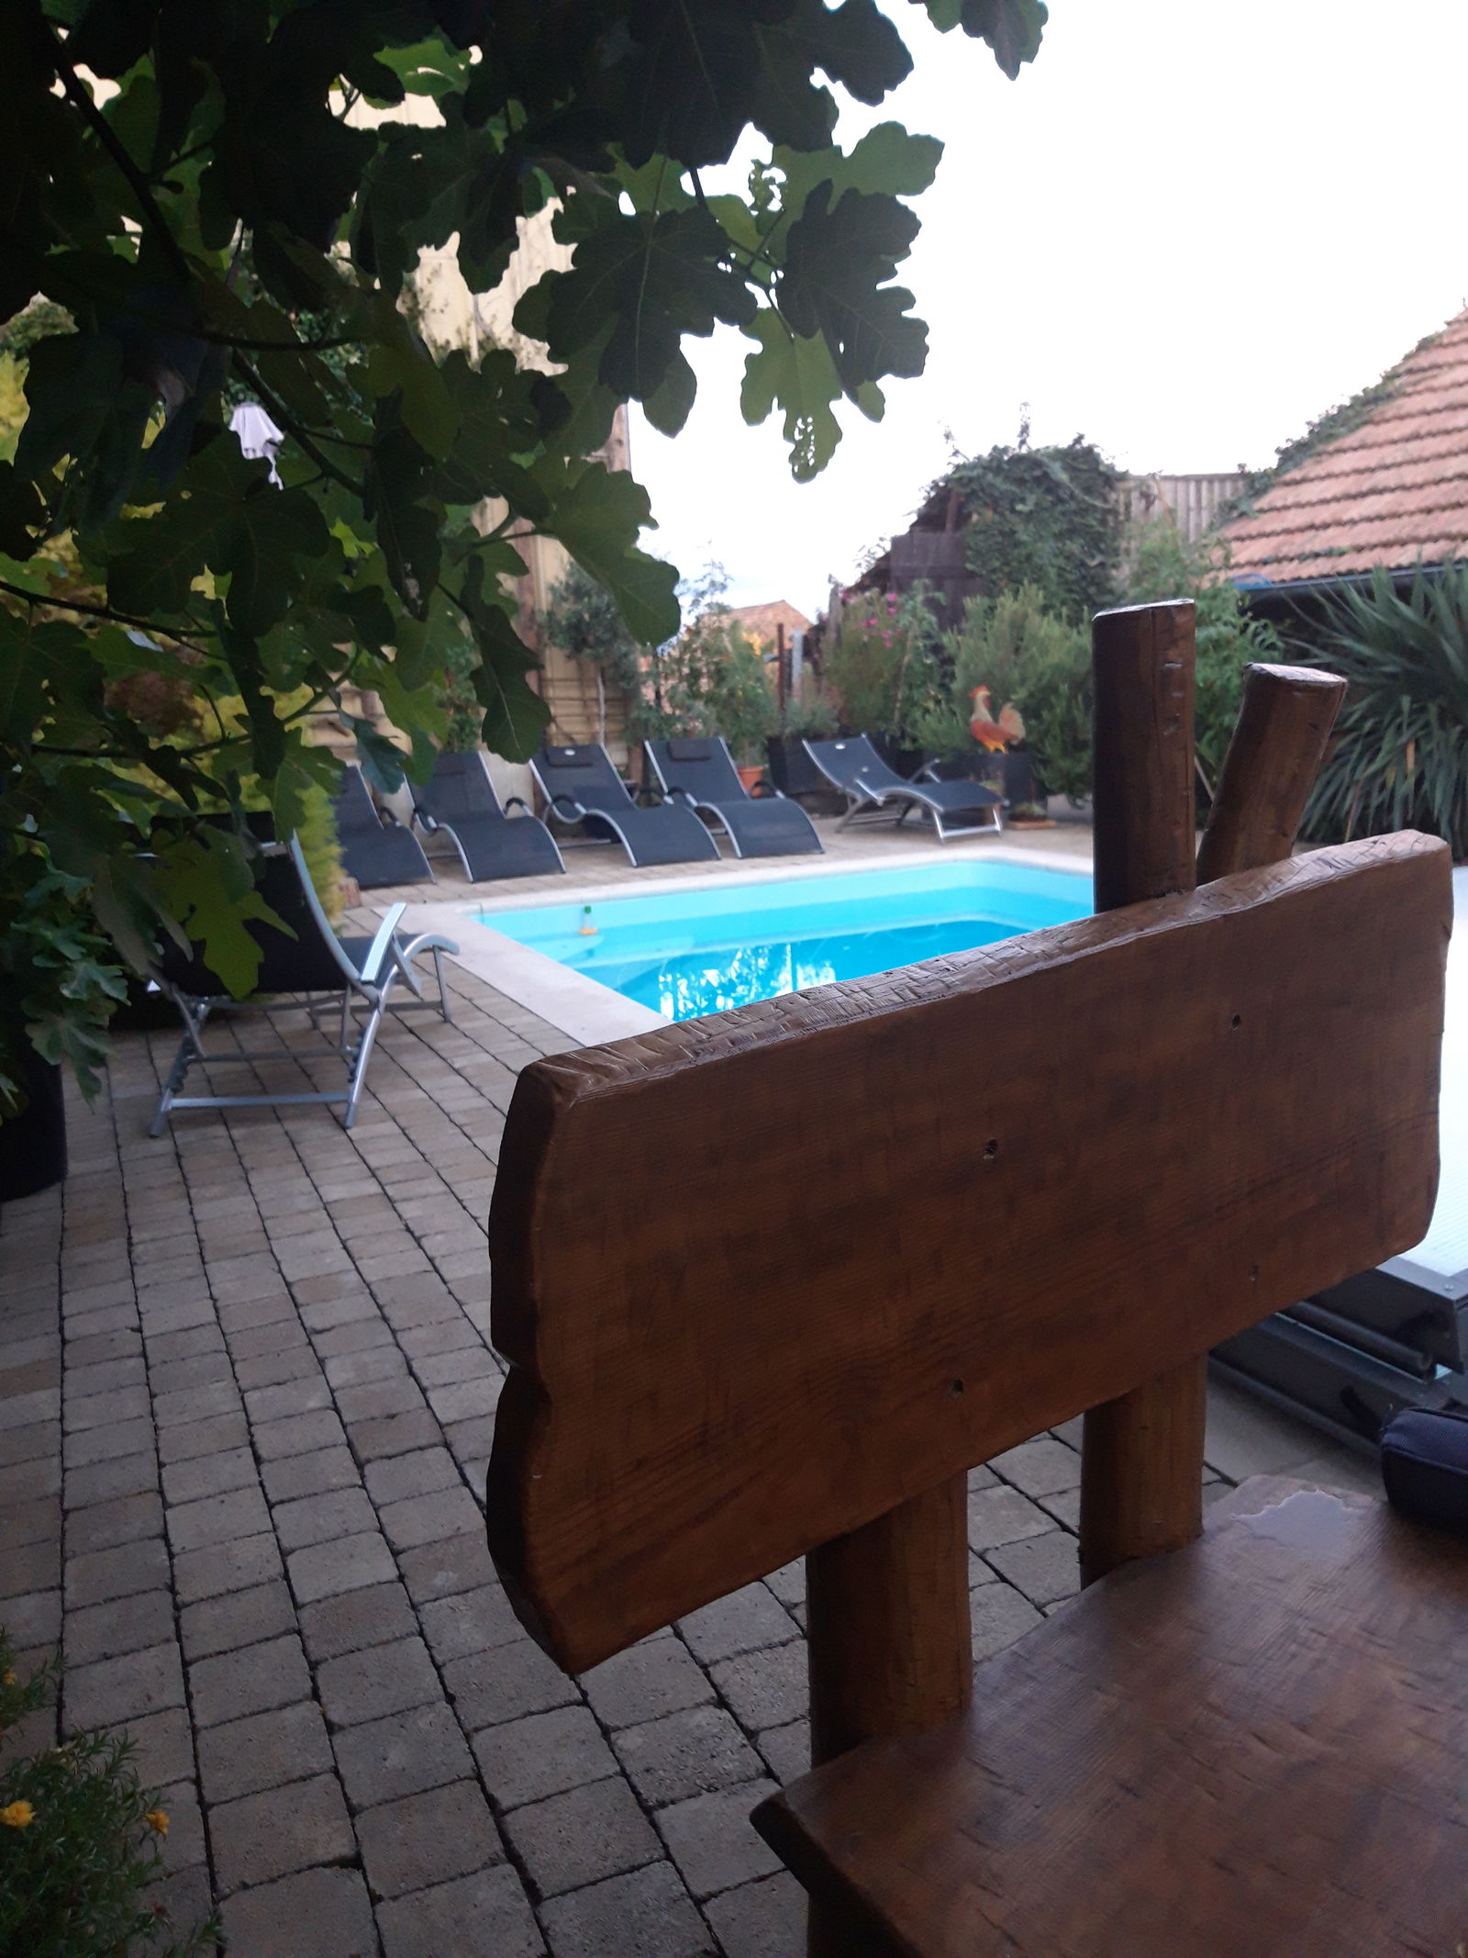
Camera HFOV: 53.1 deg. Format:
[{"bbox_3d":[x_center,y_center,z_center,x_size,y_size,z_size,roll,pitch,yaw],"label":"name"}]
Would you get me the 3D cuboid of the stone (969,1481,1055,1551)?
[{"bbox_3d":[0.385,0.811,2.150,0.140,0.055,0.133,-7,13,-21],"label":"stone"}]

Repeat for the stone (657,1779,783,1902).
[{"bbox_3d":[0.004,0.946,1.582,0.138,0.060,0.137,-7,12,-23],"label":"stone"}]

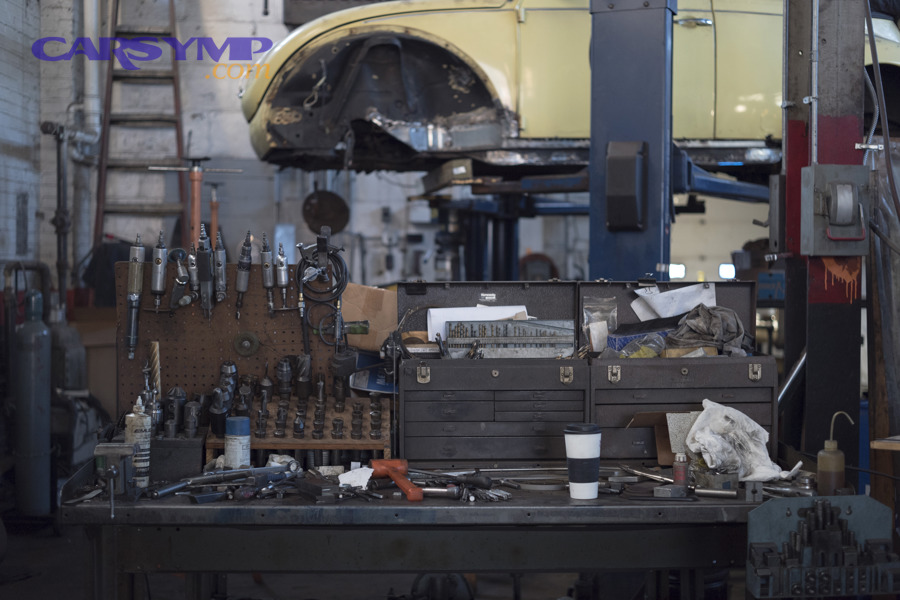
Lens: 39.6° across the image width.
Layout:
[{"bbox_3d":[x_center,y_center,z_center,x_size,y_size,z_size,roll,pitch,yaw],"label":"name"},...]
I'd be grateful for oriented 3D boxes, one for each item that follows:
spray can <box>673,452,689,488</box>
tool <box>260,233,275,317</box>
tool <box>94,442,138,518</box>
[{"bbox_3d":[0.570,0.423,3.090,0.037,0.091,0.037,0,3,0],"label":"spray can"},{"bbox_3d":[-0.504,-0.069,3.465,0.038,0.236,0.042,-4,0,-2],"label":"tool"},{"bbox_3d":[-0.784,0.418,2.940,0.100,0.163,0.165,0,3,-2],"label":"tool"}]

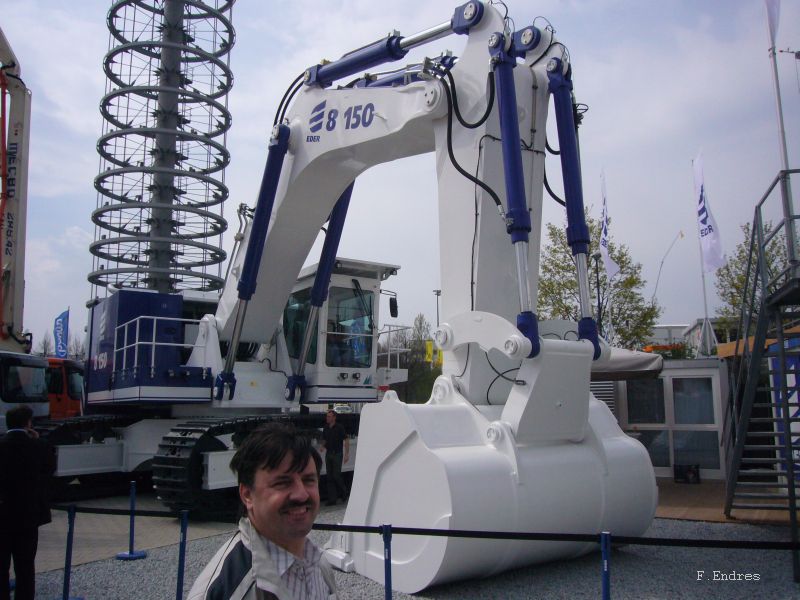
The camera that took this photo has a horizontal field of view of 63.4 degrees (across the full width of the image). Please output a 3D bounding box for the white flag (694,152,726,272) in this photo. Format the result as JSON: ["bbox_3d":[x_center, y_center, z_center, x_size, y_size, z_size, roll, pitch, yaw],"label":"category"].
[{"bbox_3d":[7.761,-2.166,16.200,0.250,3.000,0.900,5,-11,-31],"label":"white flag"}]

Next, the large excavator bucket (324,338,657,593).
[{"bbox_3d":[1.077,1.832,7.755,3.230,2.460,2.400,6,-11,-35],"label":"large excavator bucket"}]

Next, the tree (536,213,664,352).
[{"bbox_3d":[7.753,1.129,25.140,4.800,9.380,4.800,0,-9,0],"label":"tree"}]

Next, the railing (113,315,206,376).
[{"bbox_3d":[-4.956,1.054,13.302,1.300,1.100,2.050,6,-11,-35],"label":"railing"}]

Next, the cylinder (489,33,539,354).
[{"bbox_3d":[1.272,-1.258,7.132,0.310,3.770,0.320,6,-16,-35],"label":"cylinder"}]

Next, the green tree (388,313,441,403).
[{"bbox_3d":[1.169,4.927,44.788,4.200,8.200,4.200,0,-9,0],"label":"green tree"}]

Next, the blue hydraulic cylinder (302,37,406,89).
[{"bbox_3d":[-0.763,-3.793,10.450,0.360,0.380,3.050,6,2,-35],"label":"blue hydraulic cylinder"}]

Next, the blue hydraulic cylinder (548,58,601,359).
[{"bbox_3d":[2.072,-1.169,7.690,0.310,3.770,0.320,6,-16,-35],"label":"blue hydraulic cylinder"}]

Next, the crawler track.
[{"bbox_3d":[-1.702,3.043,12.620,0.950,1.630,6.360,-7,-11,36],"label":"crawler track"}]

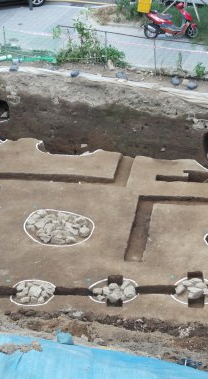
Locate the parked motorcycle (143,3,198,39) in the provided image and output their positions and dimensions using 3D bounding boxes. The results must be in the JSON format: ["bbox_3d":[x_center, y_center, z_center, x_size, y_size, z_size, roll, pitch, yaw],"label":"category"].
[{"bbox_3d":[2.004,-5.085,23.350,1.720,1.100,0.680,-2,27,-3],"label":"parked motorcycle"}]

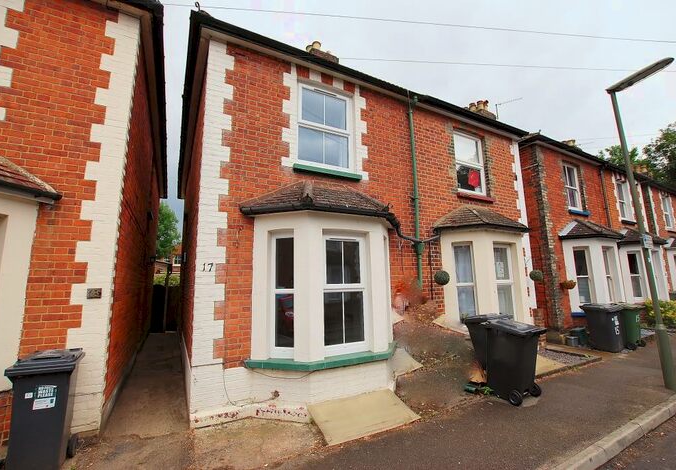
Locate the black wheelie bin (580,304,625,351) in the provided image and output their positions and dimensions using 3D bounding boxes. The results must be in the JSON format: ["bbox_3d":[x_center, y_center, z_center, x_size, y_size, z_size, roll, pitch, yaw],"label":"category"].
[{"bbox_3d":[6.352,2.209,7.094,0.570,1.050,0.680,3,-9,-28],"label":"black wheelie bin"}]

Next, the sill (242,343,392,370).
[{"bbox_3d":[0.055,1.690,4.098,2.480,0.100,0.680,3,-9,-28],"label":"sill"}]

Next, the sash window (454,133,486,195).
[{"bbox_3d":[3.041,-1.632,6.706,1.020,1.430,0.100,3,-9,-28],"label":"sash window"}]

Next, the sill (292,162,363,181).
[{"bbox_3d":[-0.158,-1.000,4.778,1.220,0.095,0.150,3,-9,-28],"label":"sill"}]

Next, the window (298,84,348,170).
[{"bbox_3d":[-0.187,-1.798,4.978,1.040,1.430,0.100,3,-9,-28],"label":"window"}]

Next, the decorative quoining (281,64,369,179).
[{"bbox_3d":[-0.163,-1.872,4.911,1.560,1.820,0.110,3,-9,-28],"label":"decorative quoining"}]

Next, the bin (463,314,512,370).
[{"bbox_3d":[2.586,1.929,5.080,0.680,1.050,0.570,-3,-9,13],"label":"bin"}]

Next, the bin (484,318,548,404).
[{"bbox_3d":[2.644,1.869,4.466,0.570,1.050,0.680,3,-4,-28],"label":"bin"}]

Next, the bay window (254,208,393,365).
[{"bbox_3d":[0.021,0.725,4.264,2.360,1.930,0.620,3,-9,-28],"label":"bay window"}]

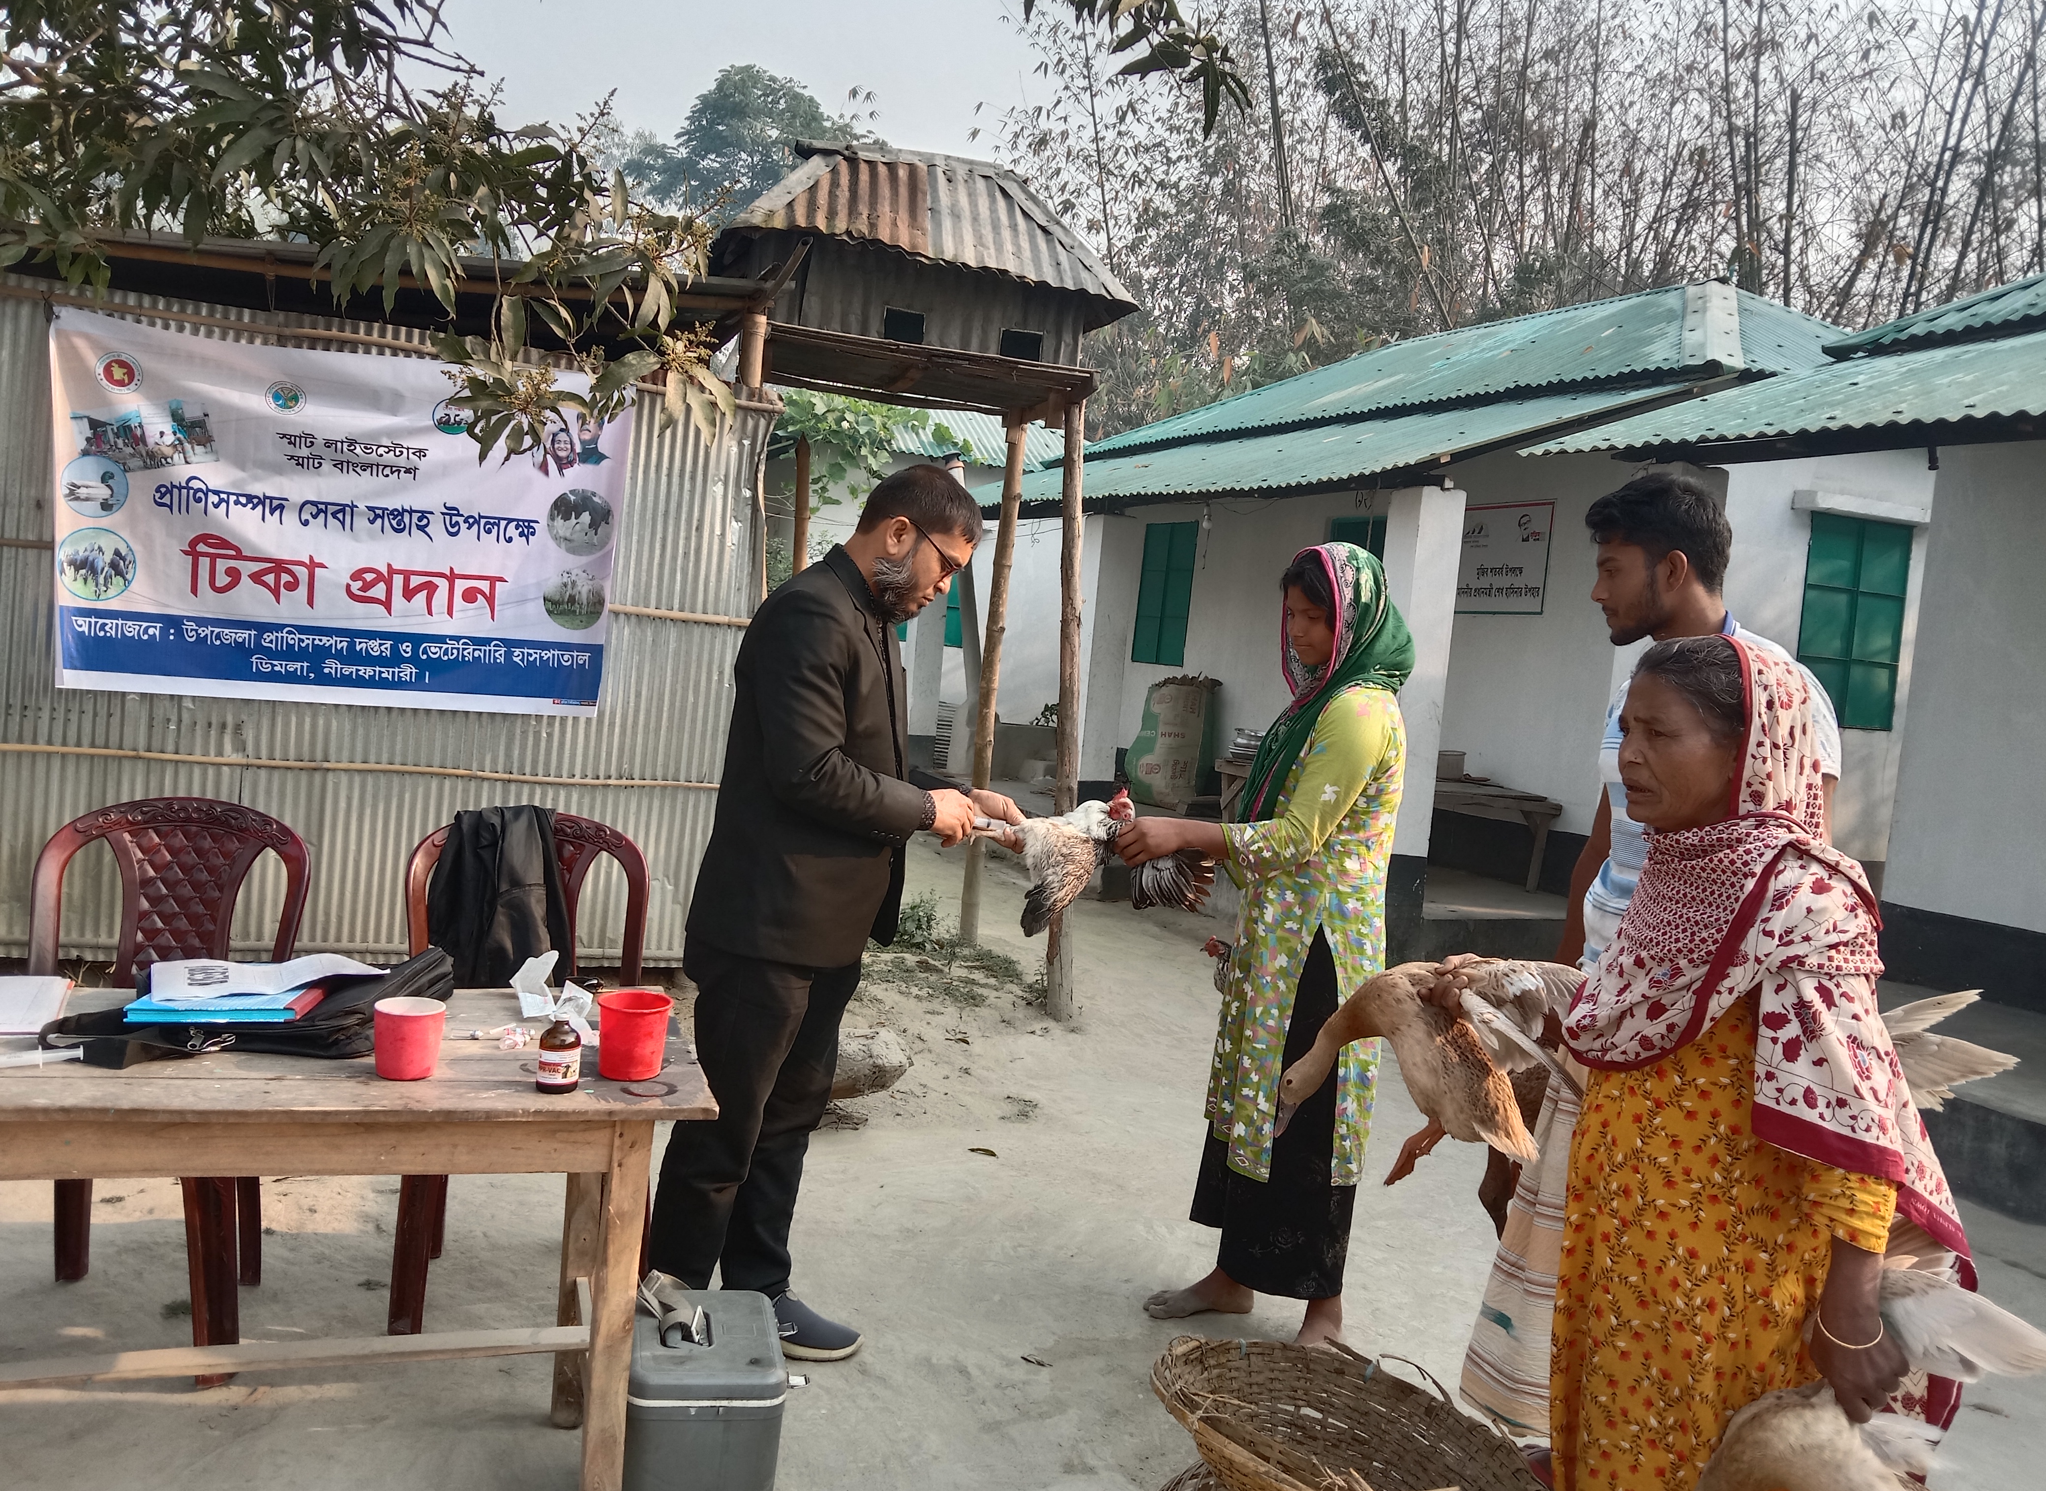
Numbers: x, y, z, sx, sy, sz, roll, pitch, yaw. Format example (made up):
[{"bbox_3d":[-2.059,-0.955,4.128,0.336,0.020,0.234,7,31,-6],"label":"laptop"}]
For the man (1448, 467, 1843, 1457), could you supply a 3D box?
[{"bbox_3d":[0.986,0.410,2.524,0.520,1.670,0.500,5,3,-10],"label":"man"}]

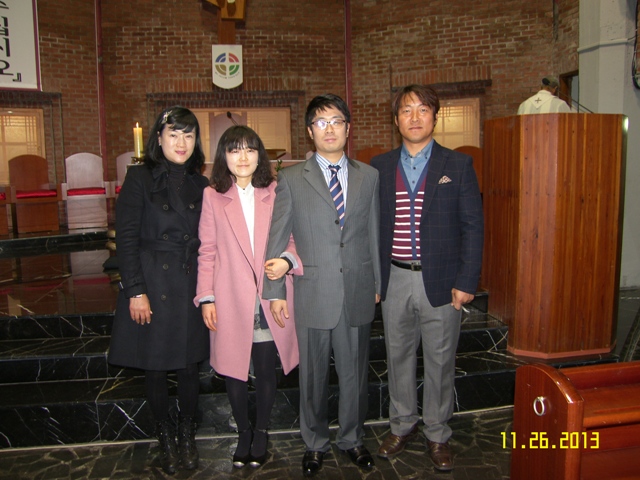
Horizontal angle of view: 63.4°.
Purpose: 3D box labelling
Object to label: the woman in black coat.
[{"bbox_3d":[-0.743,0.235,2.397,0.470,1.660,0.310,-3,8,-10],"label":"woman in black coat"}]

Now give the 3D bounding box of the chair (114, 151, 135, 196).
[{"bbox_3d":[-2.410,-0.670,6.800,0.580,0.940,0.570,-4,8,-20],"label":"chair"}]

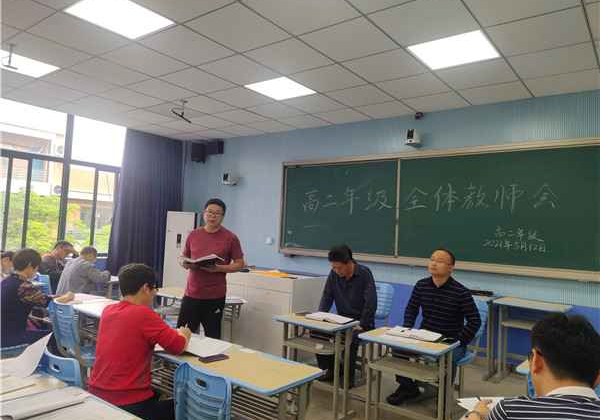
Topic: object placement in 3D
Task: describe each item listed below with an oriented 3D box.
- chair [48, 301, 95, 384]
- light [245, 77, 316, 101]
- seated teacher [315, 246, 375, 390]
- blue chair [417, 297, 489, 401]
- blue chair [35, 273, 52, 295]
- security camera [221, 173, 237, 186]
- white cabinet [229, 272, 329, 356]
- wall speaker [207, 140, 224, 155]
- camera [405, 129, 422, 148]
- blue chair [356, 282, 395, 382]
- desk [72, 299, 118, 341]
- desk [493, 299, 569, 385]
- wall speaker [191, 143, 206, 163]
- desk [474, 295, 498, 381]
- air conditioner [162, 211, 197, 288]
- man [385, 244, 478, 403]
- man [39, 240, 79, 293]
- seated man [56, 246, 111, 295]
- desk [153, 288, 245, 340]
[{"bbox_3d":[-1.561,1.137,3.284,0.420,0.860,0.520,1,-3,38],"label":"chair"},{"bbox_3d":[-0.191,-1.272,4.536,0.590,0.040,0.590,1,-3,38],"label":"light"},{"bbox_3d":[0.454,0.917,4.009,0.520,1.200,0.660,2,-3,26],"label":"seated teacher"},{"bbox_3d":[1.156,1.118,3.384,0.420,0.810,0.550,1,-4,41],"label":"blue chair"},{"bbox_3d":[-2.796,1.156,5.048,0.420,0.850,0.520,1,-3,38],"label":"blue chair"},{"bbox_3d":[-1.110,-0.485,6.835,0.170,0.190,0.300,2,-3,27],"label":"security camera"},{"bbox_3d":[-0.358,1.107,4.761,1.200,0.820,0.620,1,-3,40],"label":"white cabinet"},{"bbox_3d":[-1.396,-1.023,7.154,0.270,0.200,0.180,1,-3,38],"label":"wall speaker"},{"bbox_3d":[1.320,-0.826,5.046,0.140,0.190,0.200,1,-3,38],"label":"camera"},{"bbox_3d":[0.579,1.119,4.056,0.420,0.860,0.530,1,-3,38],"label":"blue chair"},{"bbox_3d":[-1.615,1.193,3.648,0.610,0.720,0.440,1,-3,38],"label":"desk"},{"bbox_3d":[2.140,1.246,4.008,0.610,0.770,0.430,1,-3,33],"label":"desk"},{"bbox_3d":[-1.693,-0.970,7.281,0.230,0.330,0.220,3,-3,6],"label":"wall speaker"},{"bbox_3d":[1.636,1.228,4.371,0.610,0.740,0.440,1,-3,38],"label":"desk"},{"bbox_3d":[-1.970,0.878,7.123,0.480,1.700,0.360,3,-3,-7],"label":"air conditioner"},{"bbox_3d":[1.126,0.931,3.517,0.600,1.240,0.640,0,-4,43],"label":"man"},{"bbox_3d":[-3.080,0.991,5.462,0.550,1.200,0.800,1,-3,38],"label":"man"},{"bbox_3d":[-2.619,1.016,5.176,0.540,1.170,0.820,1,-3,38],"label":"seated man"},{"bbox_3d":[-1.112,1.264,4.461,1.190,0.770,0.460,1,-3,38],"label":"desk"}]

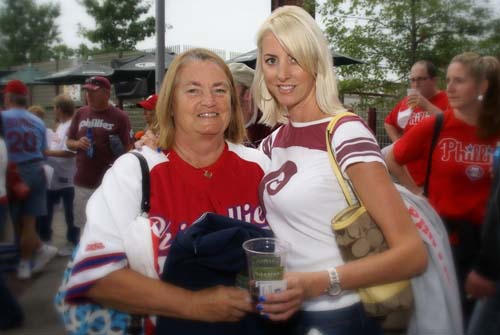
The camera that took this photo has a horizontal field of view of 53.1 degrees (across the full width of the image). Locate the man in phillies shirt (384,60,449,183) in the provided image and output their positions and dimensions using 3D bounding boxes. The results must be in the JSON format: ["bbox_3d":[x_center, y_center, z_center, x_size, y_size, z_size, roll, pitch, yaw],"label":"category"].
[{"bbox_3d":[1.076,0.219,3.186,0.570,1.770,0.380,6,8,41],"label":"man in phillies shirt"}]

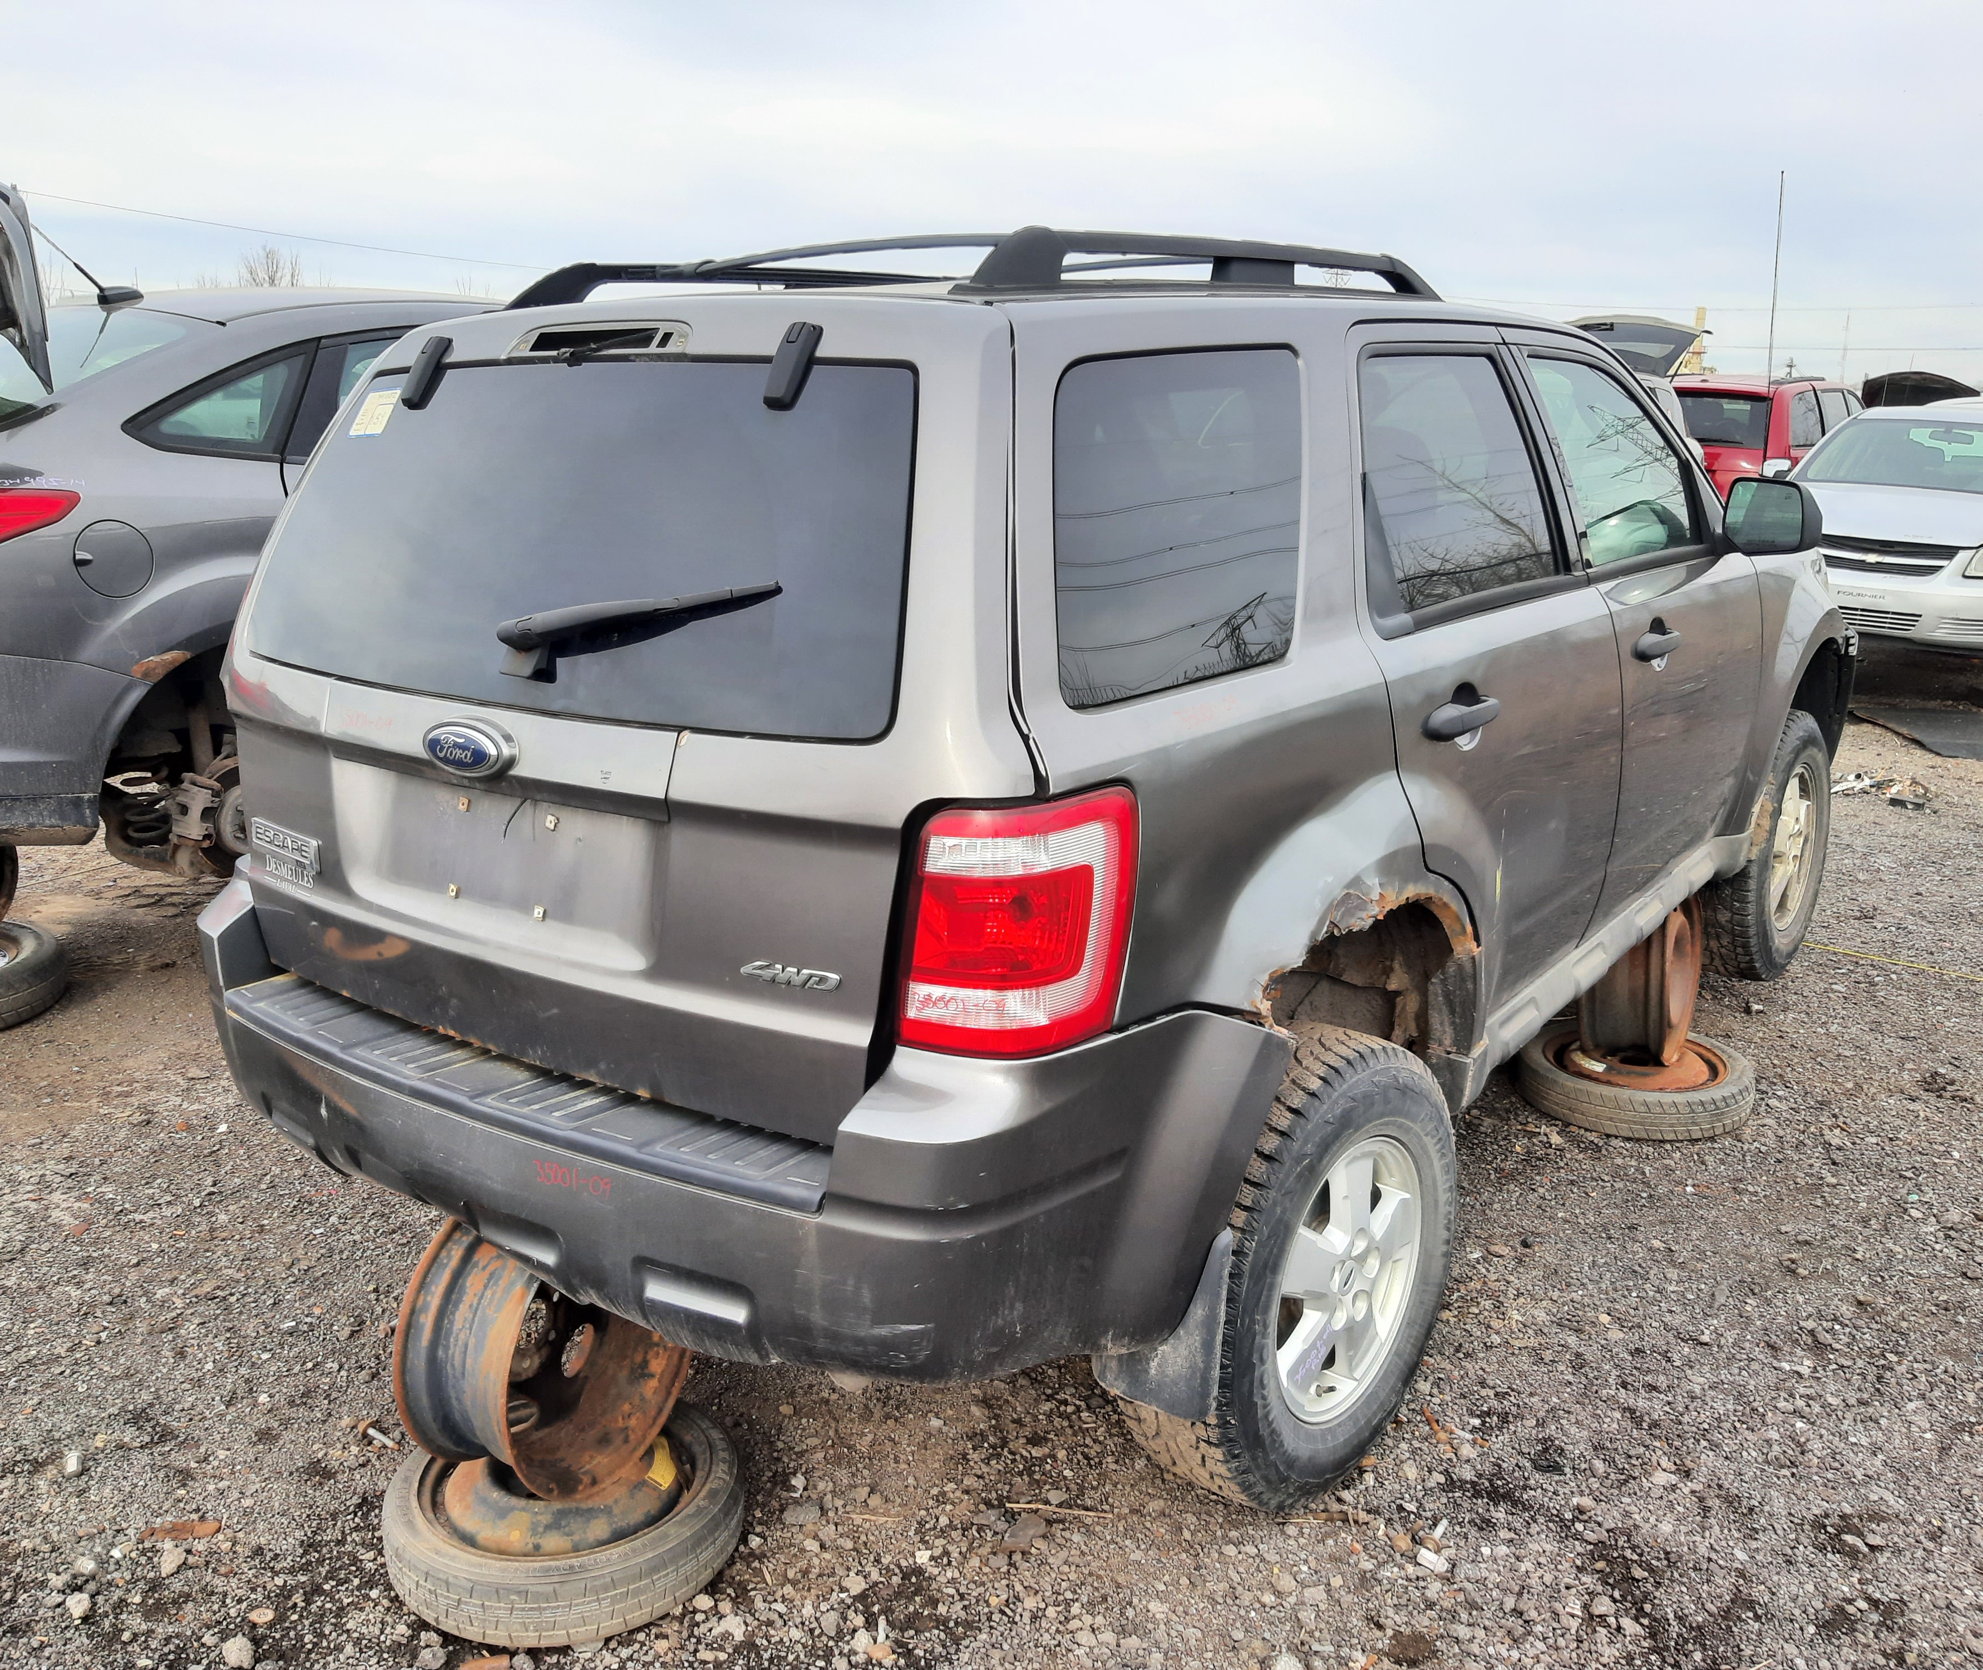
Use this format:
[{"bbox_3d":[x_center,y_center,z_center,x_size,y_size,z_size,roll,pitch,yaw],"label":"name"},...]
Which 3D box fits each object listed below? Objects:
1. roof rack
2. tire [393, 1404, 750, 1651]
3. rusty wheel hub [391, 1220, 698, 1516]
[{"bbox_3d":[0.026,-0.945,2.870,0.980,0.120,1.440,10,19,37],"label":"roof rack"},{"bbox_3d":[-0.644,1.024,2.552,0.522,0.122,0.522,1,11,0],"label":"tire"},{"bbox_3d":[-0.645,0.744,2.474,0.205,0.418,0.418,7,16,27],"label":"rusty wheel hub"}]

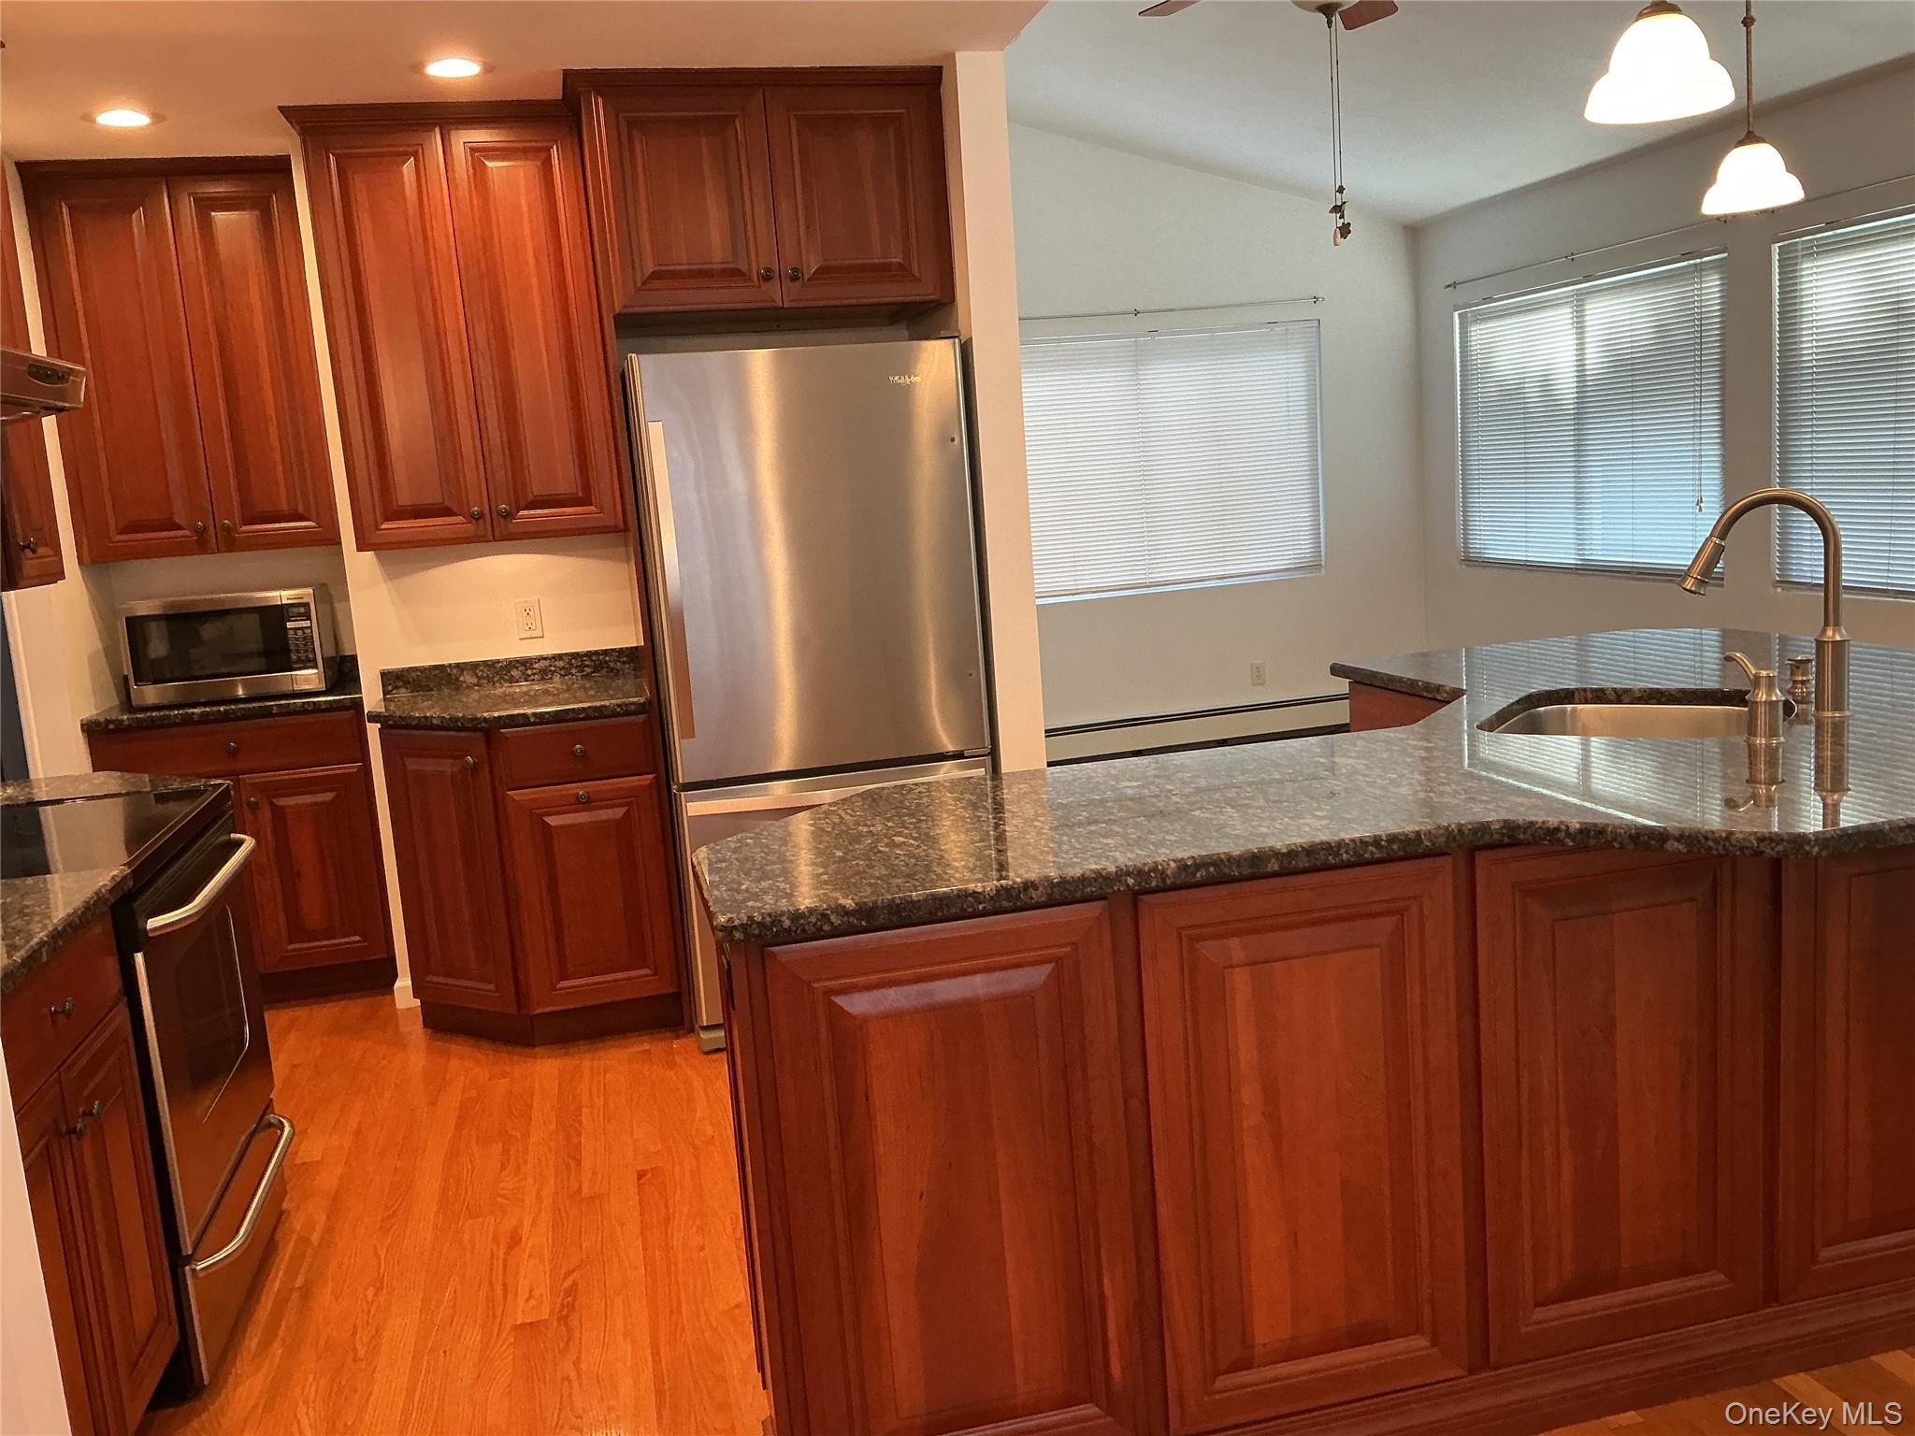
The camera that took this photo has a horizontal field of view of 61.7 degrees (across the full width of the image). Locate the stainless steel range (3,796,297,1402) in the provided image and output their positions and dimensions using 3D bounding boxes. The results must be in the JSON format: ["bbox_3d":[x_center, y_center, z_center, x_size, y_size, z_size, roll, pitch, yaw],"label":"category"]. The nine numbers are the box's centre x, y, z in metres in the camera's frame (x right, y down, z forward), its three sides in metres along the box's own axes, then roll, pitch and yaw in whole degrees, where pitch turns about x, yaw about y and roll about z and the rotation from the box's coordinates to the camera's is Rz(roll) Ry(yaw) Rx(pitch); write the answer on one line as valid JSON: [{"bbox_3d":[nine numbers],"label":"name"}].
[{"bbox_3d":[-1.689,0.673,2.966,0.690,0.922,0.750,-6,10,-11],"label":"stainless steel range"}]

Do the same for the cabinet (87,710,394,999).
[{"bbox_3d":[-2.090,0.400,4.881,0.738,0.882,0.550,-6,10,-11],"label":"cabinet"}]

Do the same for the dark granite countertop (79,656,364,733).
[{"bbox_3d":[-2.121,-0.082,4.780,0.743,0.112,0.550,-6,10,-11],"label":"dark granite countertop"}]

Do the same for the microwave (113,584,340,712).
[{"bbox_3d":[-2.163,-0.228,4.828,0.528,0.311,0.395,-6,10,-11],"label":"microwave"}]

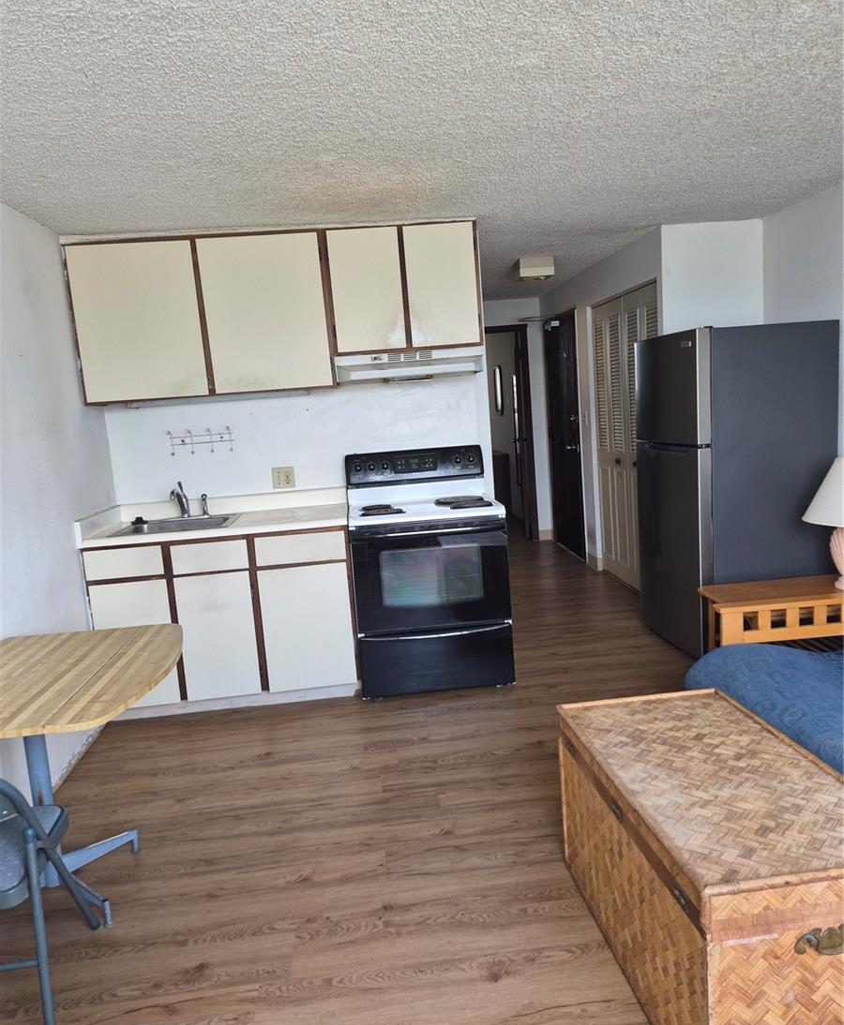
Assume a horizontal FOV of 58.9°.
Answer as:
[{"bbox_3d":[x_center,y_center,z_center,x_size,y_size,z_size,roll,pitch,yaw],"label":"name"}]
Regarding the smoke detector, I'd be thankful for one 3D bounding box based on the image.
[{"bbox_3d":[0.767,-1.668,5.132,0.236,0.122,0.209,-5,8,-5],"label":"smoke detector"}]

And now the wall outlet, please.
[{"bbox_3d":[-0.767,-0.192,4.149,0.116,0.116,0.012,-5,8,-5],"label":"wall outlet"}]

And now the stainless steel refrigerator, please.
[{"bbox_3d":[1.674,-0.125,4.077,0.724,1.682,0.747,-5,8,-7],"label":"stainless steel refrigerator"}]

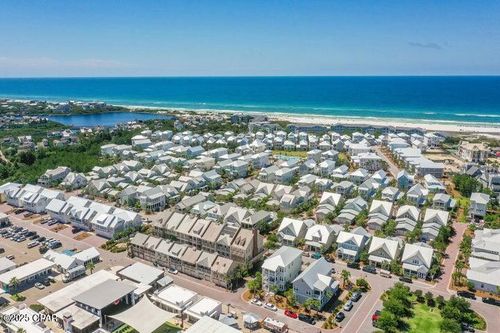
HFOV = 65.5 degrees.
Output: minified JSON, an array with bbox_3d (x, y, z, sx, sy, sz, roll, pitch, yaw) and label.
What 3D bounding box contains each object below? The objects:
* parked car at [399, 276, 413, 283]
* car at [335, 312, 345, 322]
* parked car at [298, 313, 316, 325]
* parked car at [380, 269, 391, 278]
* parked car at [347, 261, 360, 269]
[{"bbox_3d":[63.620,46.390,158.470,4.900,1.600,1.930,7,15,29],"label":"parked car"},{"bbox_3d":[31.460,52.100,134.730,1.880,1.600,4.500,9,16,35],"label":"car"},{"bbox_3d":[20.222,53.955,137.289,5.500,1.850,1.980,8,15,30],"label":"parked car"},{"bbox_3d":[57.140,45.230,163.080,4.600,1.800,1.900,7,15,29],"label":"parked car"},{"bbox_3d":[46.832,45.023,175.080,5.200,1.720,1.920,8,15,30],"label":"parked car"}]

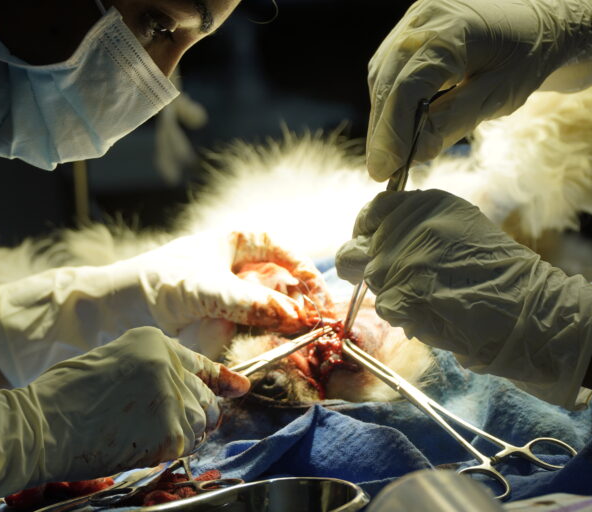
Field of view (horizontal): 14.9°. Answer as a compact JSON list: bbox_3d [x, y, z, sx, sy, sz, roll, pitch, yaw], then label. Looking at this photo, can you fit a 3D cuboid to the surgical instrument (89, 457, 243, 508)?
[{"bbox_3d":[-0.076,0.137,1.420,0.095,0.022,0.140,0,10,2],"label":"surgical instrument"}]

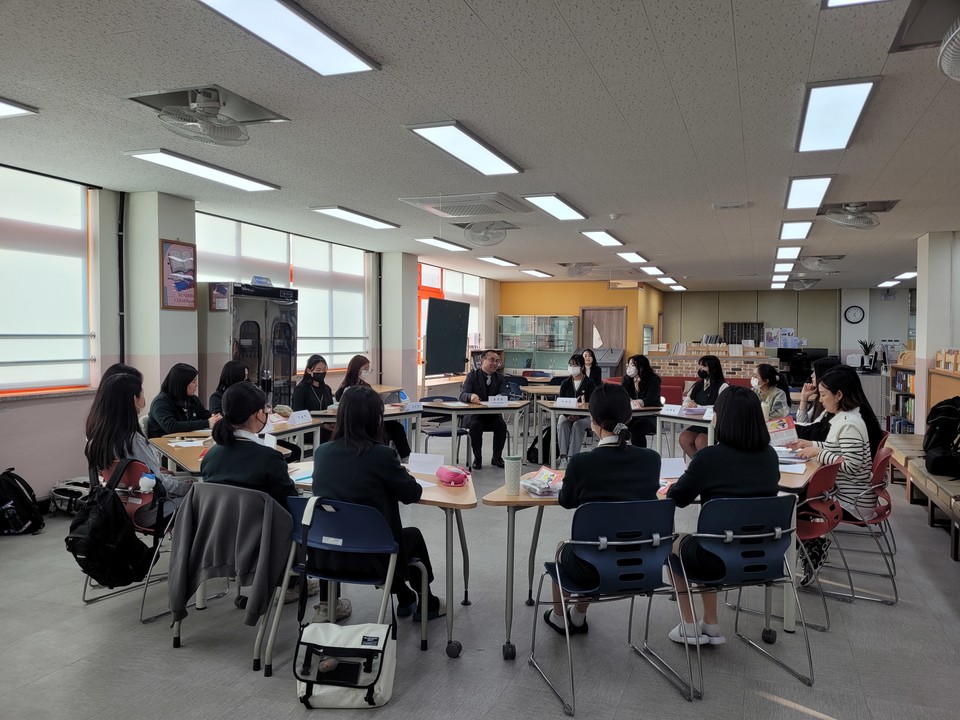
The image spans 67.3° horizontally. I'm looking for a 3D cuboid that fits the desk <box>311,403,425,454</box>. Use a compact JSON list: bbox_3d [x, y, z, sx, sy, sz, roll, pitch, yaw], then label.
[{"bbox_3d":[-1.101,0.869,7.371,0.640,0.700,1.450,1,2,42],"label":"desk"}]

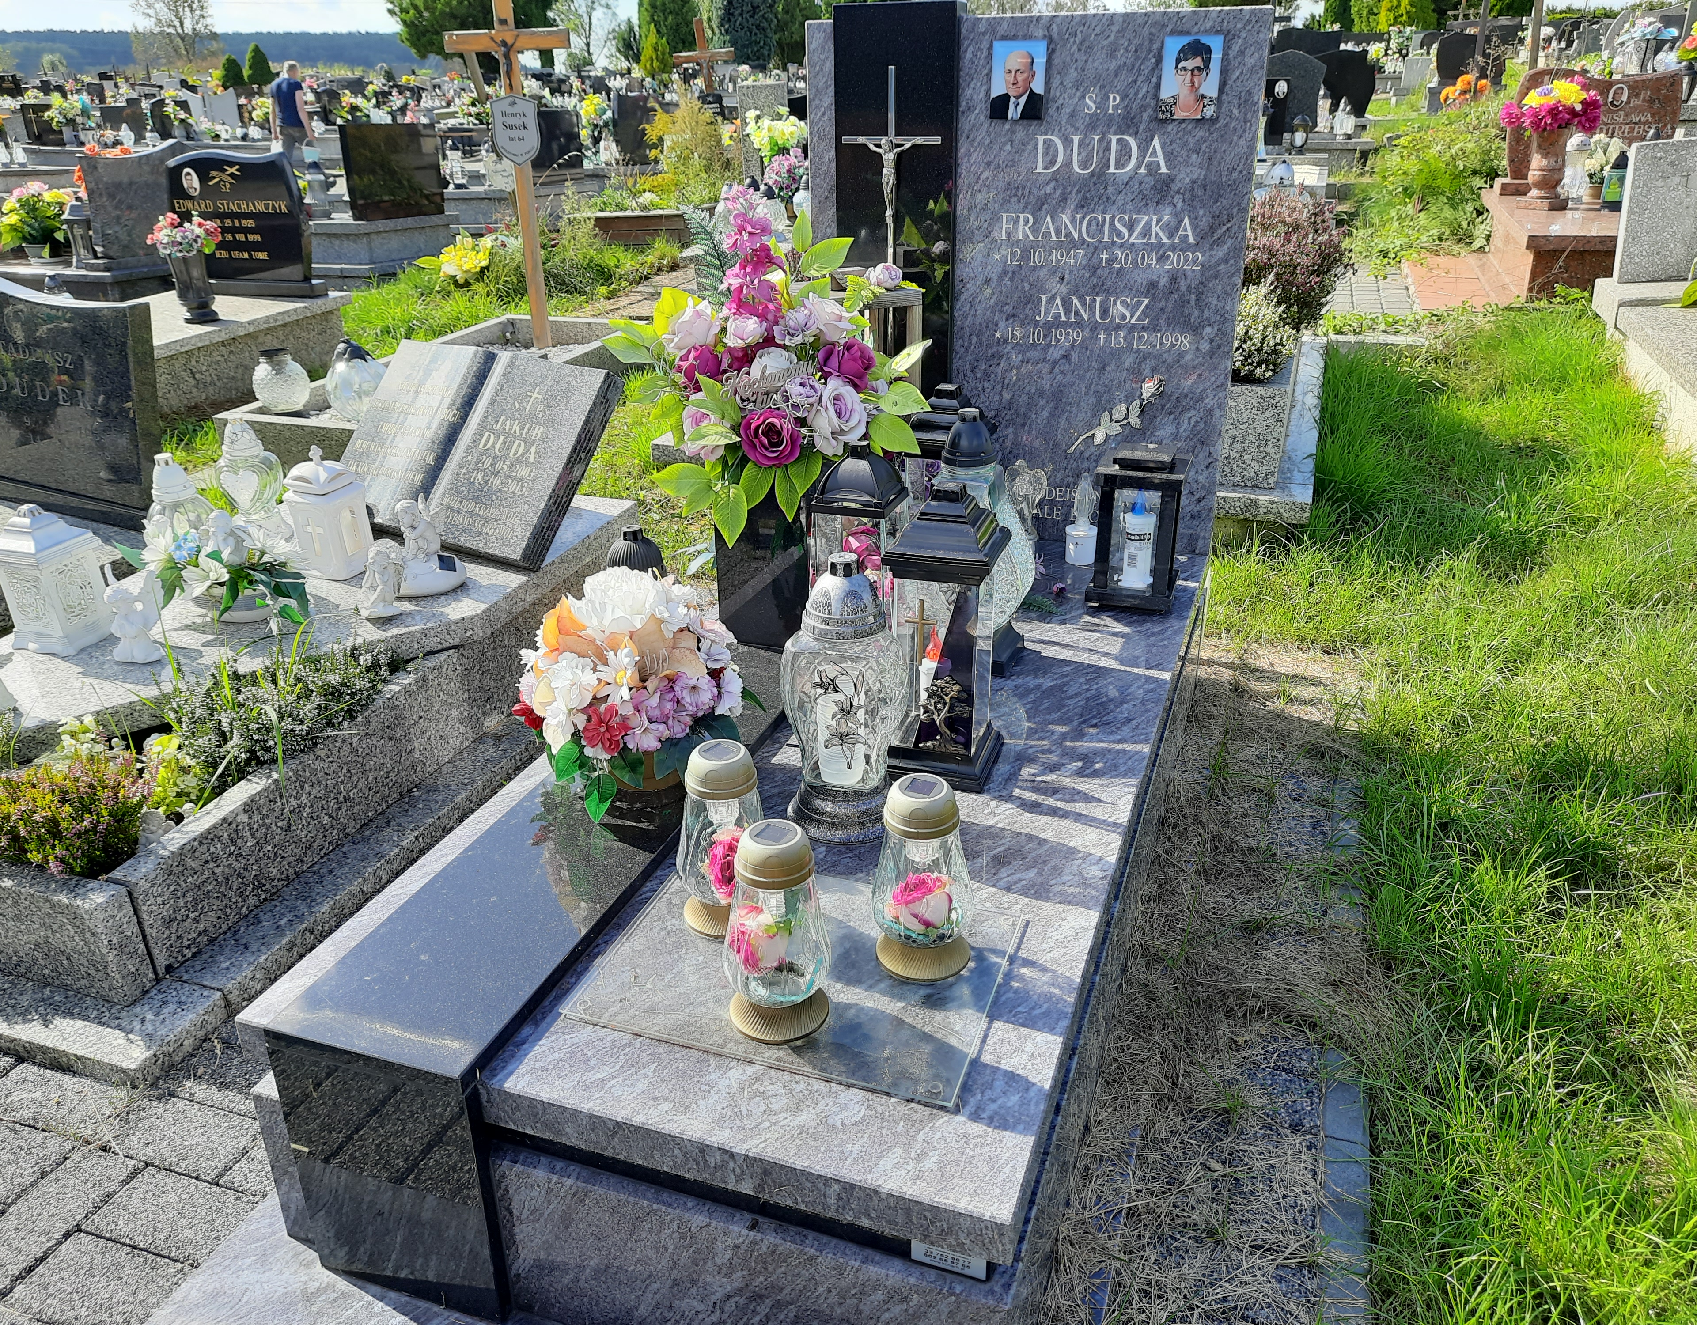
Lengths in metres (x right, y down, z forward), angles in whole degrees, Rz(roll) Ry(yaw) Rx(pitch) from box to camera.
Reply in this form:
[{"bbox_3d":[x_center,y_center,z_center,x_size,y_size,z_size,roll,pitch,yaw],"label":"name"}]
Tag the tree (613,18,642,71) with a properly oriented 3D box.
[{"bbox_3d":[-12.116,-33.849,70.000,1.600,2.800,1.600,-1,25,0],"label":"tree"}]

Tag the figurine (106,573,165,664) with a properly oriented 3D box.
[{"bbox_3d":[-1.227,-0.081,2.182,0.100,0.143,0.080,3,25,8],"label":"figurine"}]

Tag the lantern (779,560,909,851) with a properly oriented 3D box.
[{"bbox_3d":[-0.013,0.040,1.683,0.170,0.376,0.170,0,25,0],"label":"lantern"}]

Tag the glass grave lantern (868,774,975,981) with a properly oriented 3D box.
[{"bbox_3d":[0.076,0.208,1.284,0.105,0.207,0.105,-1,25,0],"label":"glass grave lantern"}]

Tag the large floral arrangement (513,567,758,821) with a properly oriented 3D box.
[{"bbox_3d":[-0.295,0.021,1.764,0.330,0.290,0.310,0,25,0],"label":"large floral arrangement"}]

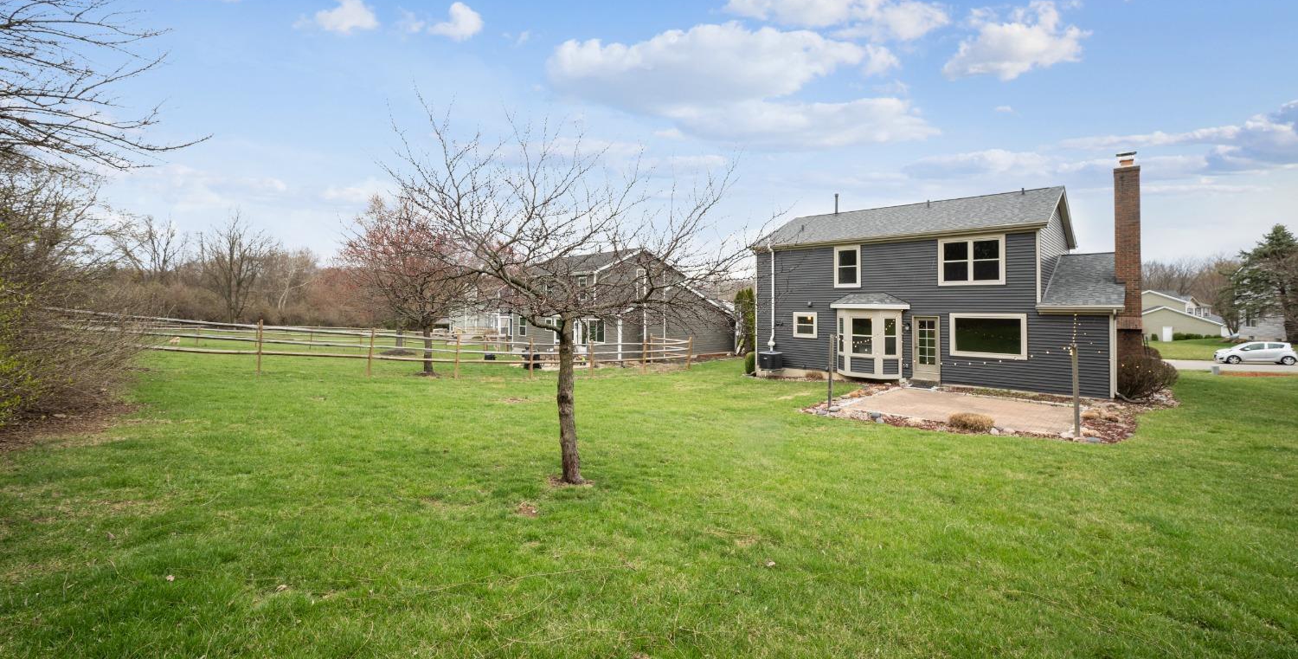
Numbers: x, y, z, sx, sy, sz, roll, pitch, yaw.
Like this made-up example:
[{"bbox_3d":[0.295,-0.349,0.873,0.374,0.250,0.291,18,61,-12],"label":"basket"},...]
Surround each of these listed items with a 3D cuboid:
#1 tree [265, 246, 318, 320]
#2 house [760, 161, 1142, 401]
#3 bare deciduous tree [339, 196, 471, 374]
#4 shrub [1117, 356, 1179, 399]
[{"bbox_3d":[-38.199,-5.049,54.000,5.000,8.000,5.000,-2,4,-35],"label":"tree"},{"bbox_3d":[12.406,-1.943,21.968,13.016,7.654,9.652,3,4,44],"label":"house"},{"bbox_3d":[-8.755,-1.655,18.500,4.800,6.500,4.800,-2,3,-25],"label":"bare deciduous tree"},{"bbox_3d":[15.050,1.440,15.280,1.400,1.290,1.550,3,4,44],"label":"shrub"}]

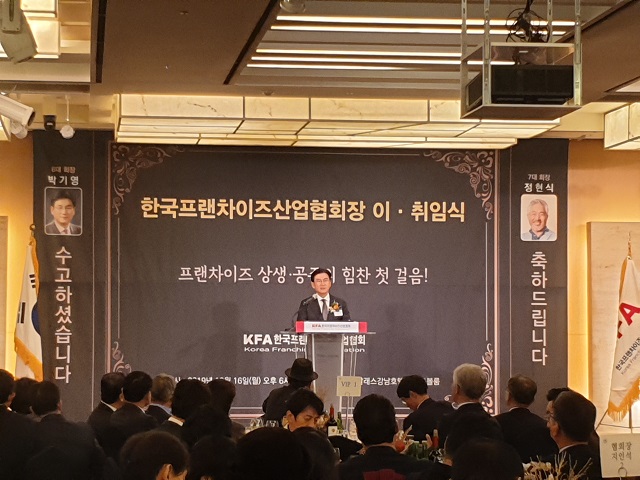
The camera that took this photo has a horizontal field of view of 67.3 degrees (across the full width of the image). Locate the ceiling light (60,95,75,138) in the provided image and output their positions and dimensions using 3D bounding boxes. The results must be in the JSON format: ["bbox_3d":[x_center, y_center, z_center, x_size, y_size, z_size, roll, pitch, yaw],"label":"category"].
[{"bbox_3d":[-2.570,-1.260,4.900,0.140,0.440,0.140,0,-4,6],"label":"ceiling light"}]

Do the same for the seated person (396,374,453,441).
[{"bbox_3d":[0.690,1.460,3.150,0.750,1.200,0.520,-2,-4,22],"label":"seated person"}]

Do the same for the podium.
[{"bbox_3d":[0.100,1.360,4.600,0.780,1.200,0.500,0,-4,0],"label":"podium"}]

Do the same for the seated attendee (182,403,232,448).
[{"bbox_3d":[-0.510,1.290,2.200,0.500,1.220,0.720,-1,-4,9],"label":"seated attendee"}]

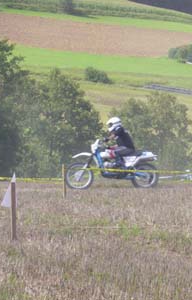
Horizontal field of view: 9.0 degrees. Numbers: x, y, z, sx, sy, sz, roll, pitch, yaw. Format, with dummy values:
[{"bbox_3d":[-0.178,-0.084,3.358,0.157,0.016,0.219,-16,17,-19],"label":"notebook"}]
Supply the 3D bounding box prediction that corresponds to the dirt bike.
[{"bbox_3d":[0.377,0.325,28.200,2.160,1.160,0.830,-1,1,-3],"label":"dirt bike"}]

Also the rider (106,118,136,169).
[{"bbox_3d":[0.546,-0.174,28.200,0.700,1.200,0.720,-1,1,-3],"label":"rider"}]

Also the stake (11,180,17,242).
[{"bbox_3d":[-1.032,0.773,15.300,0.050,0.740,0.045,-1,1,0],"label":"stake"}]

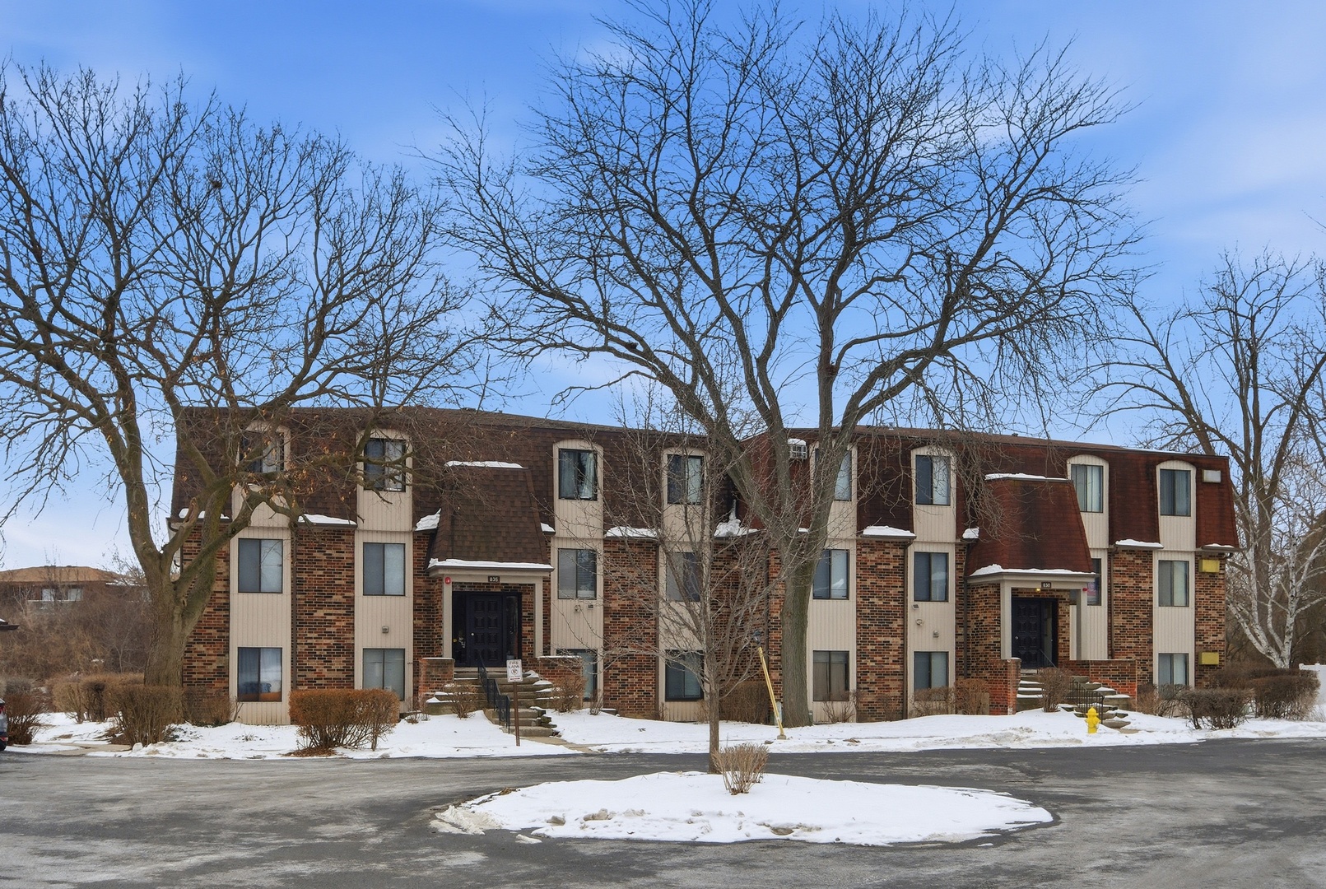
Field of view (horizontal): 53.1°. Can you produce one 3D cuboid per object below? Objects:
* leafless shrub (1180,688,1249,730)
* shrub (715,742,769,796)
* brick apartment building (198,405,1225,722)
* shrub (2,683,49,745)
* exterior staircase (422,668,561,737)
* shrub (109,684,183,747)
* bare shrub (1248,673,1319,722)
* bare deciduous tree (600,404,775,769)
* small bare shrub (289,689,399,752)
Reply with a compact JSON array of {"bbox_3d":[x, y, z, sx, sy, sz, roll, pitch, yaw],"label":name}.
[{"bbox_3d":[14.538,6.975,35.000,1.800,1.070,1.400,-2,-5,23],"label":"leafless shrub"},{"bbox_3d":[0.919,3.809,15.600,0.630,0.610,0.580,0,-5,3],"label":"shrub"},{"bbox_3d":[0.860,3.500,43.600,30.800,9.300,15.300,1,-5,-16],"label":"brick apartment building"},{"bbox_3d":[-13.465,5.679,28.000,1.100,1.250,1.150,2,-6,-26],"label":"shrub"},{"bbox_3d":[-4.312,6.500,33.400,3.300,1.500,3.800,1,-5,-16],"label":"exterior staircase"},{"bbox_3d":[-10.715,5.609,27.500,1.500,1.250,1.350,2,-5,-21],"label":"shrub"},{"bbox_3d":[18.097,7.351,38.700,2.000,1.350,1.600,-2,-6,25],"label":"bare shrub"},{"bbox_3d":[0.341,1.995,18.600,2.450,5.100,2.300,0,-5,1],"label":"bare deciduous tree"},{"bbox_3d":[-6.391,5.530,26.600,2.200,1.250,1.700,1,-5,-14],"label":"small bare shrub"}]

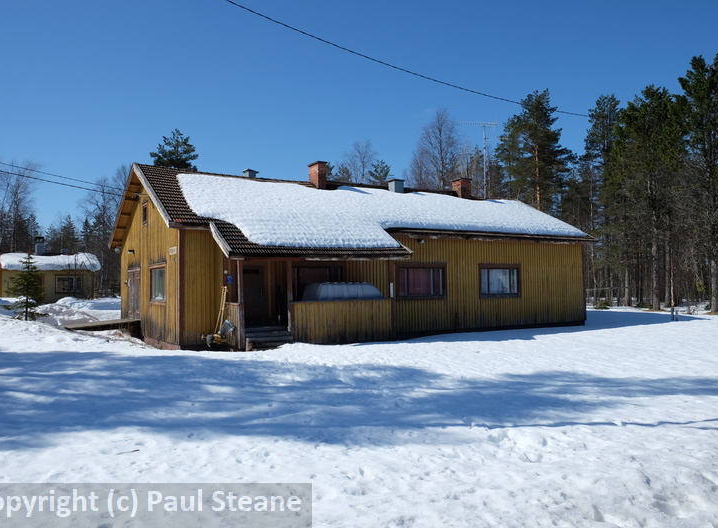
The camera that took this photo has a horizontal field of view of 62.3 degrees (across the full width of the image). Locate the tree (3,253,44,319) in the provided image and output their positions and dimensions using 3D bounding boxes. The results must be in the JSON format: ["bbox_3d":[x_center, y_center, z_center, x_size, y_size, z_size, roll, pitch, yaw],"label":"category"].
[{"bbox_3d":[-15.180,1.108,26.985,1.900,3.083,1.900,0,-2,-29],"label":"tree"}]

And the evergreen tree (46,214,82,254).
[{"bbox_3d":[-30.282,-0.696,61.060,3.500,8.811,3.500,0,-2,-26],"label":"evergreen tree"}]

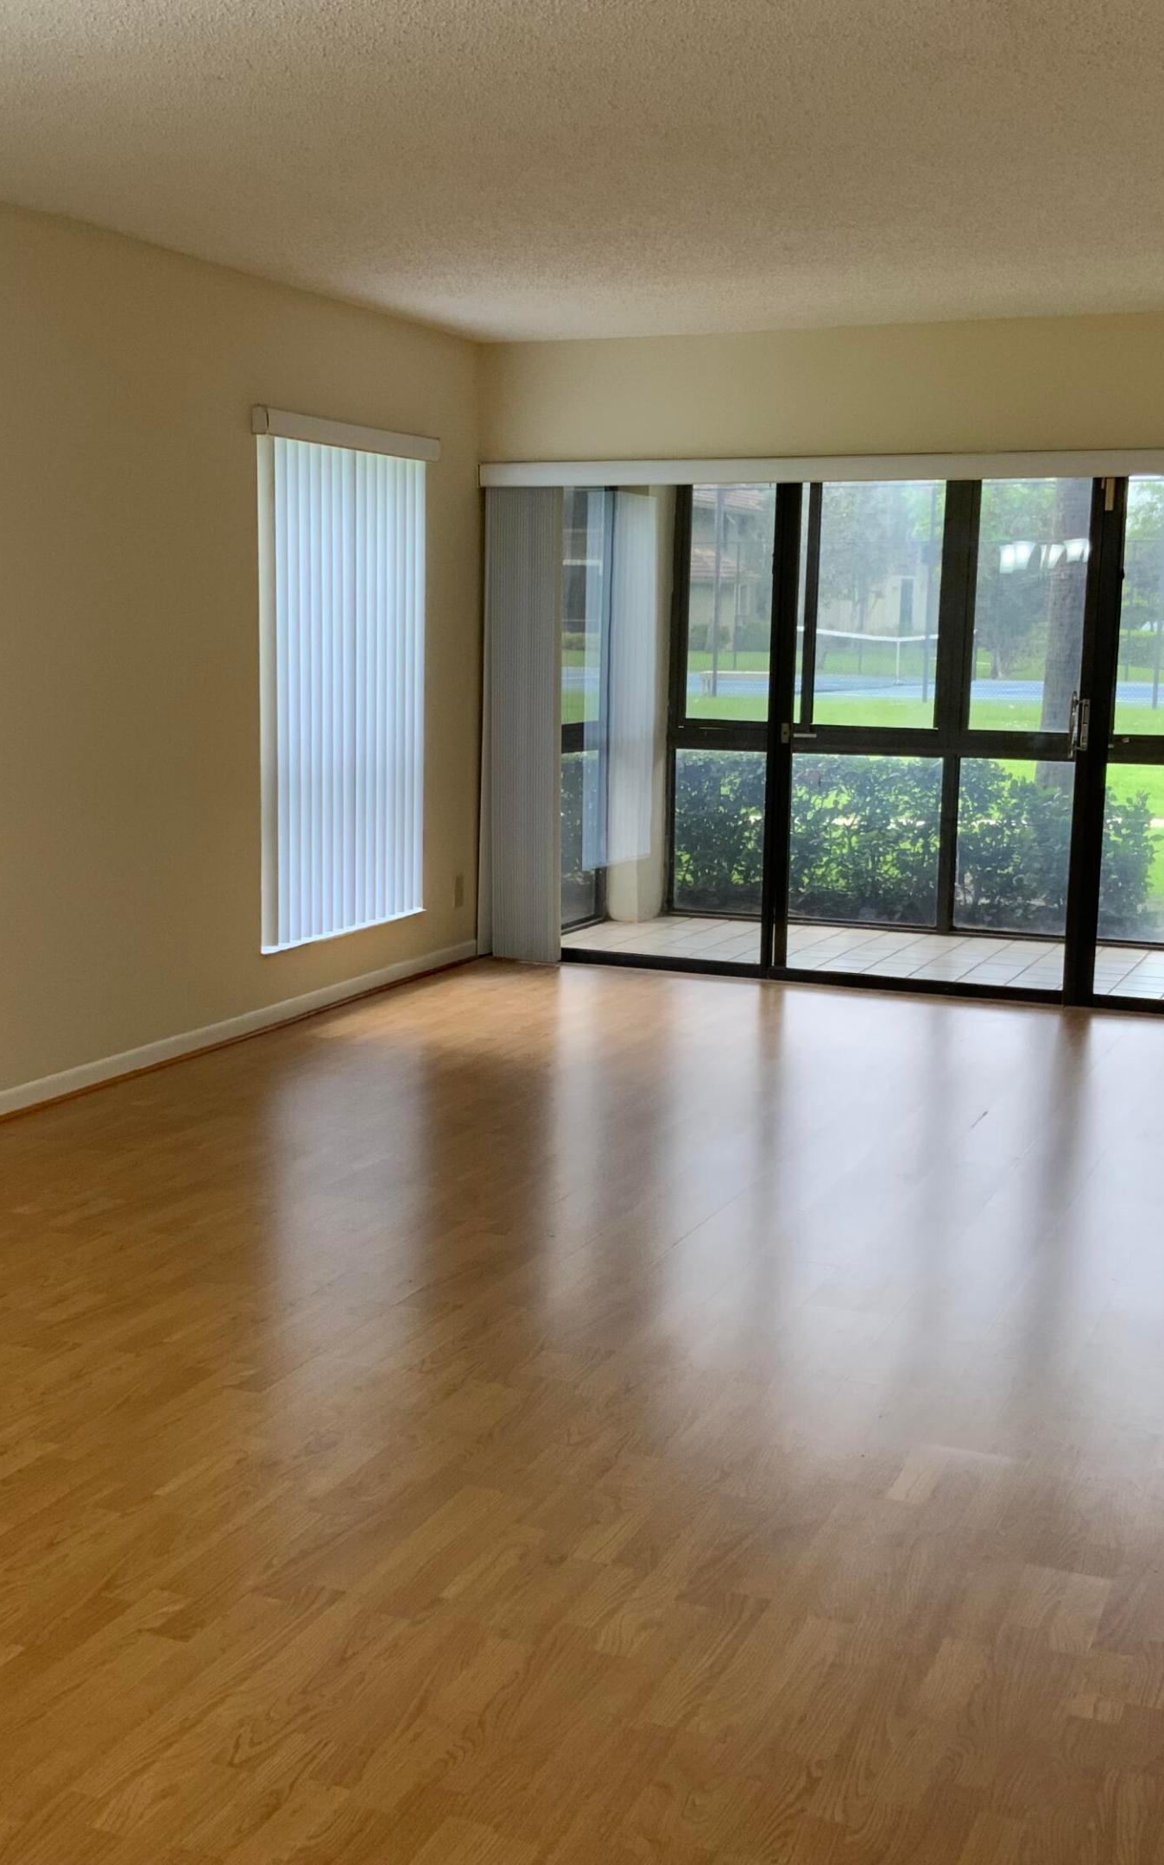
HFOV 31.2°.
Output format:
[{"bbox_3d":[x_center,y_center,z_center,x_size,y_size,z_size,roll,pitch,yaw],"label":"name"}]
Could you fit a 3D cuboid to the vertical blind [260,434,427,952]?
[{"bbox_3d":[-0.814,-0.844,7.403,0.080,1.700,1.200,5,10,22],"label":"vertical blind"}]

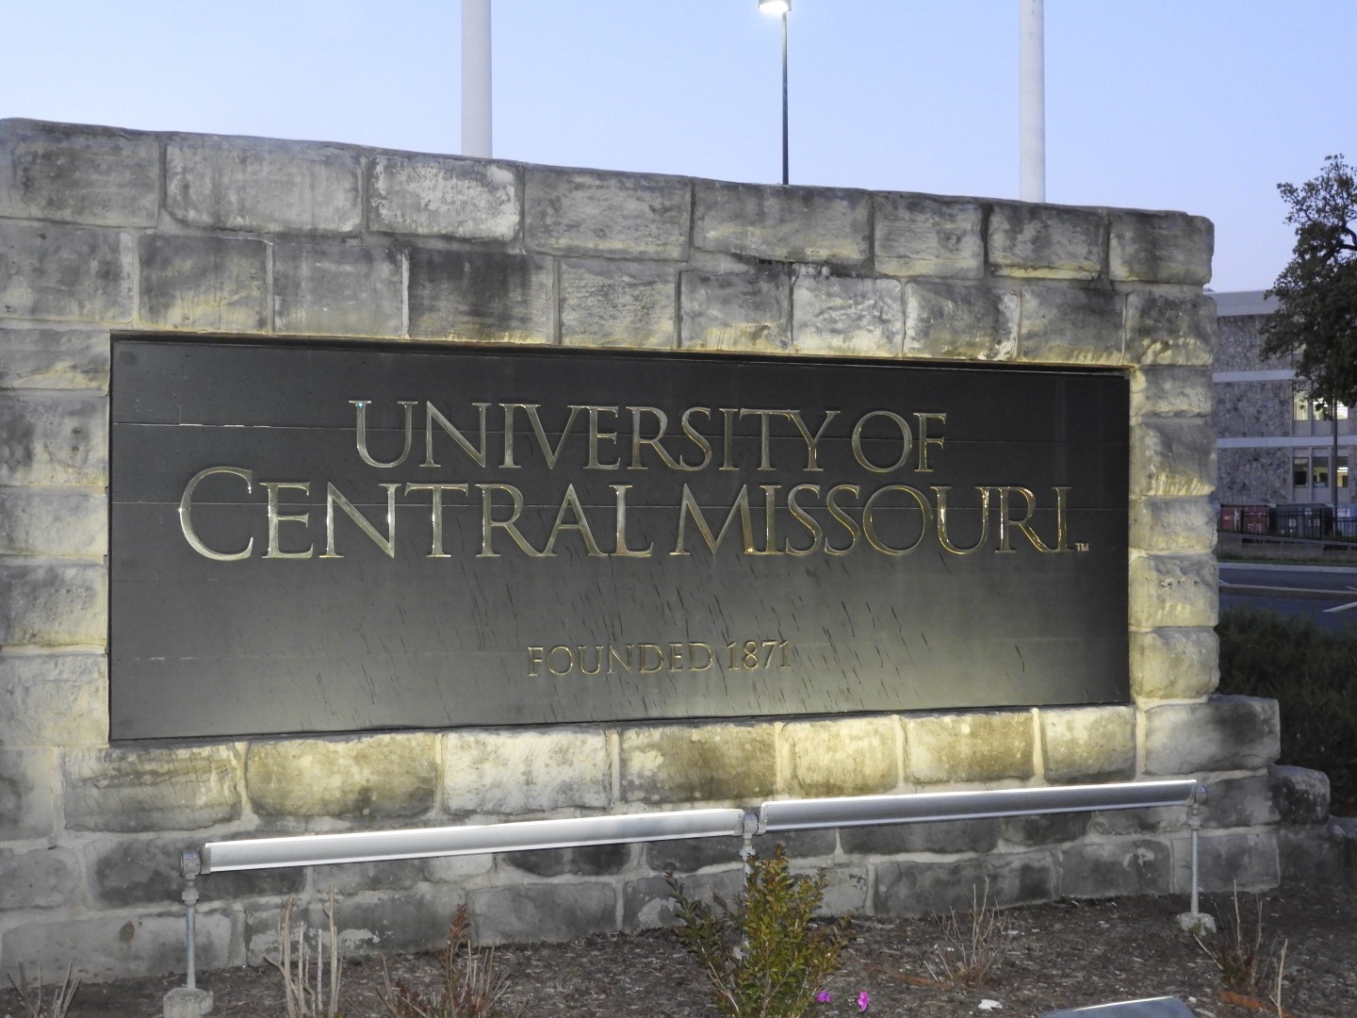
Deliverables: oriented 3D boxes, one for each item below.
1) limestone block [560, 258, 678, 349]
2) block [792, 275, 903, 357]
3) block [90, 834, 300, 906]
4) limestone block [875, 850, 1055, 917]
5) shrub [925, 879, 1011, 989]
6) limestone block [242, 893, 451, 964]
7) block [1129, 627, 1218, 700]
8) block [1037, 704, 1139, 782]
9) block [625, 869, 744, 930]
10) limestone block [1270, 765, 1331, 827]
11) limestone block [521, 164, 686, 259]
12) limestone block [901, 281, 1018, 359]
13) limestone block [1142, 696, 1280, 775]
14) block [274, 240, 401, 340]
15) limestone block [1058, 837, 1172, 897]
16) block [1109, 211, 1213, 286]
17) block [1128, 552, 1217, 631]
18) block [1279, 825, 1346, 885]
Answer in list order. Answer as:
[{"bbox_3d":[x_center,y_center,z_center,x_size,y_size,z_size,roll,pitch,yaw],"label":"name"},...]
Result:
[{"bbox_3d":[-0.269,-0.776,7.549,0.472,0.321,0.300,0,-1,-21],"label":"limestone block"},{"bbox_3d":[0.583,-0.721,7.461,0.470,0.288,0.260,0,0,-23],"label":"block"},{"bbox_3d":[-1.717,1.253,6.908,0.723,0.223,0.280,0,-1,-22],"label":"block"},{"bbox_3d":[1.112,1.517,8.060,0.832,0.226,0.280,0,-1,-22],"label":"limestone block"},{"bbox_3d":[1.102,1.607,7.447,0.266,0.366,0.252,0,-1,-20],"label":"shrub"},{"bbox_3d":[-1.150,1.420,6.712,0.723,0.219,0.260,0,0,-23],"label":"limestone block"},{"bbox_3d":[2.277,0.718,9.252,0.431,0.335,0.300,0,-1,-20],"label":"block"},{"bbox_3d":[1.656,0.981,8.295,0.469,0.299,0.280,0,-1,-22],"label":"block"},{"bbox_3d":[-0.023,1.501,7.596,0.496,0.221,0.280,0,-1,-22],"label":"block"},{"bbox_3d":[2.648,1.245,8.682,0.320,0.252,0.360,0,-1,-21],"label":"limestone block"},{"bbox_3d":[-0.314,-1.113,7.538,0.657,0.322,0.280,0,-1,-22],"label":"limestone block"},{"bbox_3d":[1.098,-0.760,8.077,0.537,0.306,0.300,0,-1,-21],"label":"limestone block"},{"bbox_3d":[2.448,1.070,9.312,0.756,0.327,0.300,0,-1,-20],"label":"limestone block"},{"bbox_3d":[-1.194,-0.737,6.709,0.440,0.303,0.260,0,0,-23],"label":"block"},{"bbox_3d":[1.959,1.658,9.150,0.616,0.277,0.300,0,-1,-20],"label":"limestone block"},{"bbox_3d":[2.192,-1.206,9.237,0.564,0.335,0.300,0,-1,-20],"label":"block"},{"bbox_3d":[1.976,0.332,8.055,0.355,0.306,0.280,0,0,-23],"label":"block"},{"bbox_3d":[3.041,1.689,9.683,0.405,0.314,0.300,0,-1,-20],"label":"block"}]

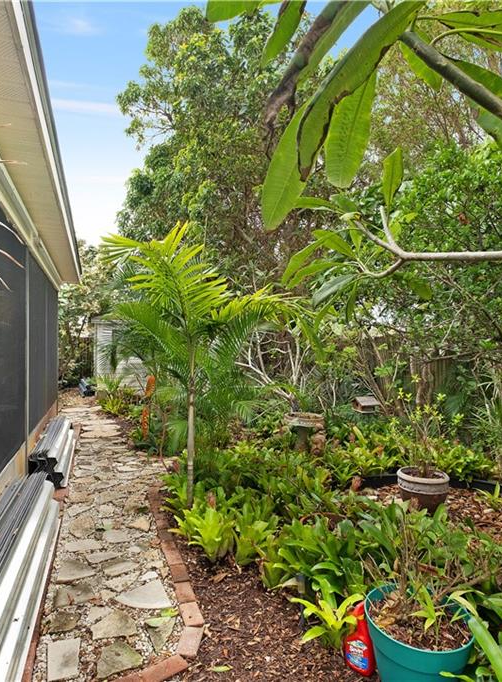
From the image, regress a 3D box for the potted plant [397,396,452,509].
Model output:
[{"bbox_3d":[1.440,0.920,3.550,0.450,0.920,0.450,0,-1,20],"label":"potted plant"}]

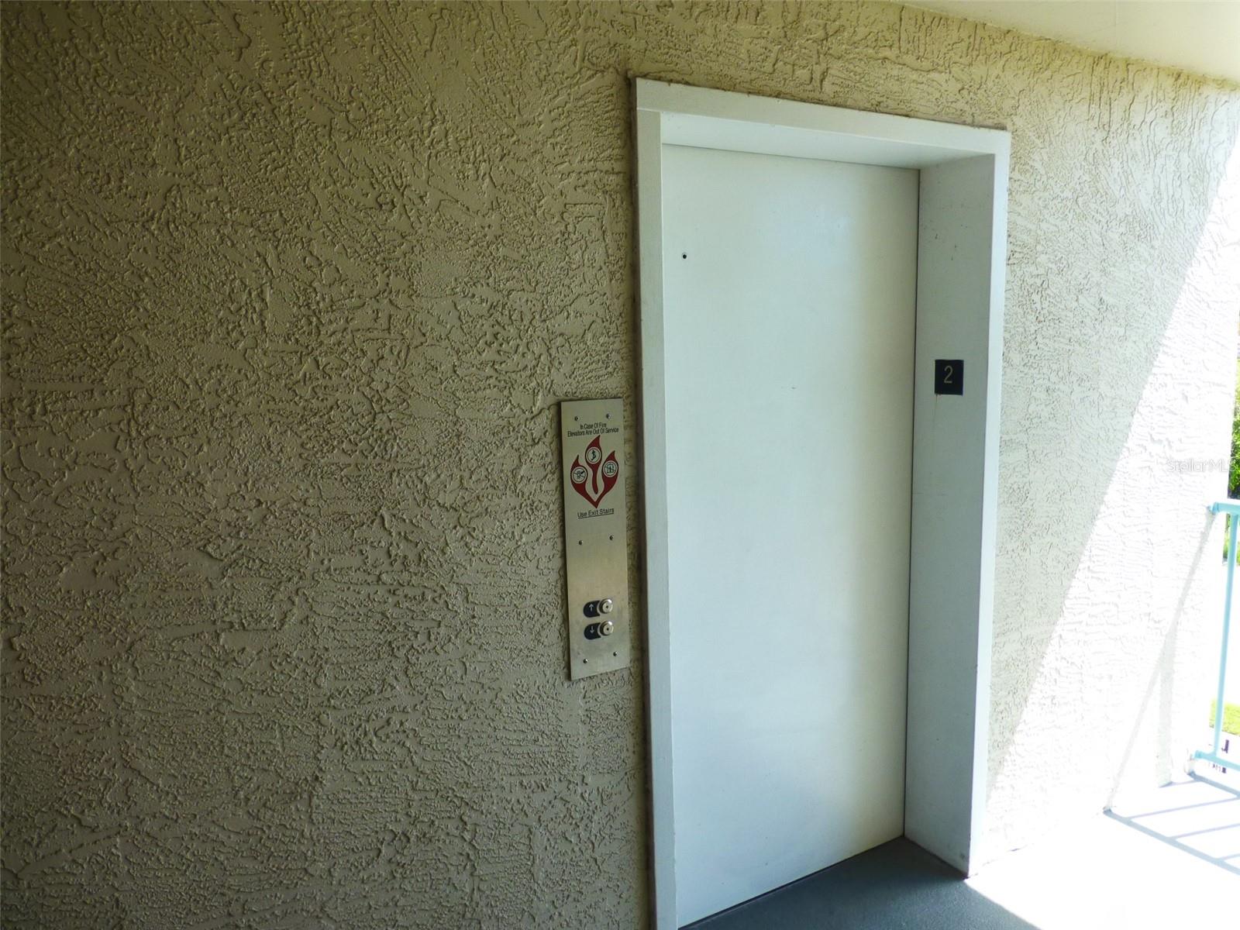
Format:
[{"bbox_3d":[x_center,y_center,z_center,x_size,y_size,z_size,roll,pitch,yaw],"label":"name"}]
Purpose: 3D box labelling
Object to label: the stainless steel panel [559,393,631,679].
[{"bbox_3d":[-0.050,0.166,1.890,0.150,0.615,0.020,-6,9,-28],"label":"stainless steel panel"}]

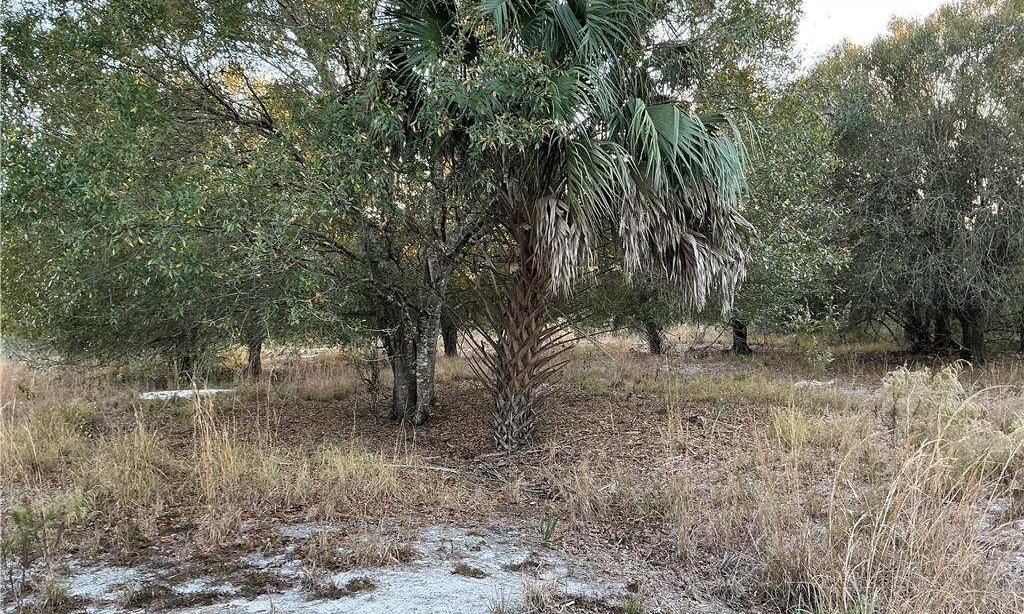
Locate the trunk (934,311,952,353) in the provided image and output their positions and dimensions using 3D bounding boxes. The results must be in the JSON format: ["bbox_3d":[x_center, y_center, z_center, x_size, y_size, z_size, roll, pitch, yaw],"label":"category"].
[{"bbox_3d":[12.474,0.710,24.000,0.498,1.182,0.498,0,1,0],"label":"trunk"}]

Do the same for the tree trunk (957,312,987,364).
[{"bbox_3d":[11.119,0.761,20.000,0.581,1.330,0.581,0,1,0],"label":"tree trunk"}]

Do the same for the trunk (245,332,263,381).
[{"bbox_3d":[-5.149,0.986,16.500,0.308,0.935,0.308,0,1,0],"label":"trunk"}]

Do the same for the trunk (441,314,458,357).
[{"bbox_3d":[-1.698,0.774,22.500,0.420,1.219,0.420,0,1,0],"label":"trunk"}]

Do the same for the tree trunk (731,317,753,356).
[{"bbox_3d":[6.428,0.826,23.200,0.530,1.086,0.530,0,1,0],"label":"tree trunk"}]

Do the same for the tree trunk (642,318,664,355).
[{"bbox_3d":[3.963,0.826,23.200,0.530,1.086,0.530,0,1,0],"label":"tree trunk"}]

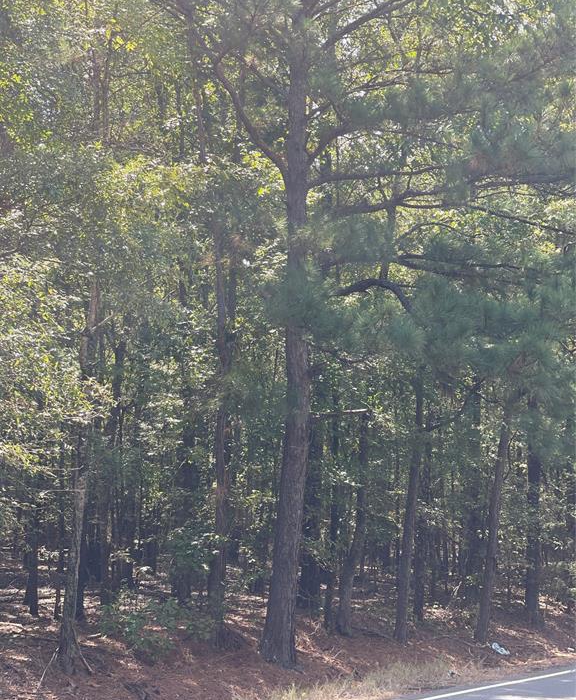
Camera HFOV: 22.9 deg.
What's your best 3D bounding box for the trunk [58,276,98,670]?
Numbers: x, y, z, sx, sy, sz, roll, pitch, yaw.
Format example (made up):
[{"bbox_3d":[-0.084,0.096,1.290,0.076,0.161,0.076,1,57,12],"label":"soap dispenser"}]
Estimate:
[{"bbox_3d":[-2.292,1.353,15.893,0.250,4.423,0.220,3,-8,-8],"label":"trunk"}]

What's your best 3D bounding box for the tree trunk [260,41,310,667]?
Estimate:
[{"bbox_3d":[0.021,-0.069,16.978,0.460,7.536,0.400,2,-7,0],"label":"tree trunk"}]

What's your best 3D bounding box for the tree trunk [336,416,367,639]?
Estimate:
[{"bbox_3d":[1.012,2.604,21.504,0.240,3.337,0.210,5,-7,3],"label":"tree trunk"}]

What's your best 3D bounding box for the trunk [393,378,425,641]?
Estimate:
[{"bbox_3d":[1.724,2.189,19.927,0.200,3.778,0.180,4,-7,5],"label":"trunk"}]

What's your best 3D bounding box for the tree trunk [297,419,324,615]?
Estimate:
[{"bbox_3d":[0.440,2.933,25.217,0.380,3.442,0.340,2,-7,1],"label":"tree trunk"}]

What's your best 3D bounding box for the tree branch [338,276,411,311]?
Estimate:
[{"bbox_3d":[0.987,-0.633,16.200,0.880,0.410,0.400,0,-7,0],"label":"tree branch"}]

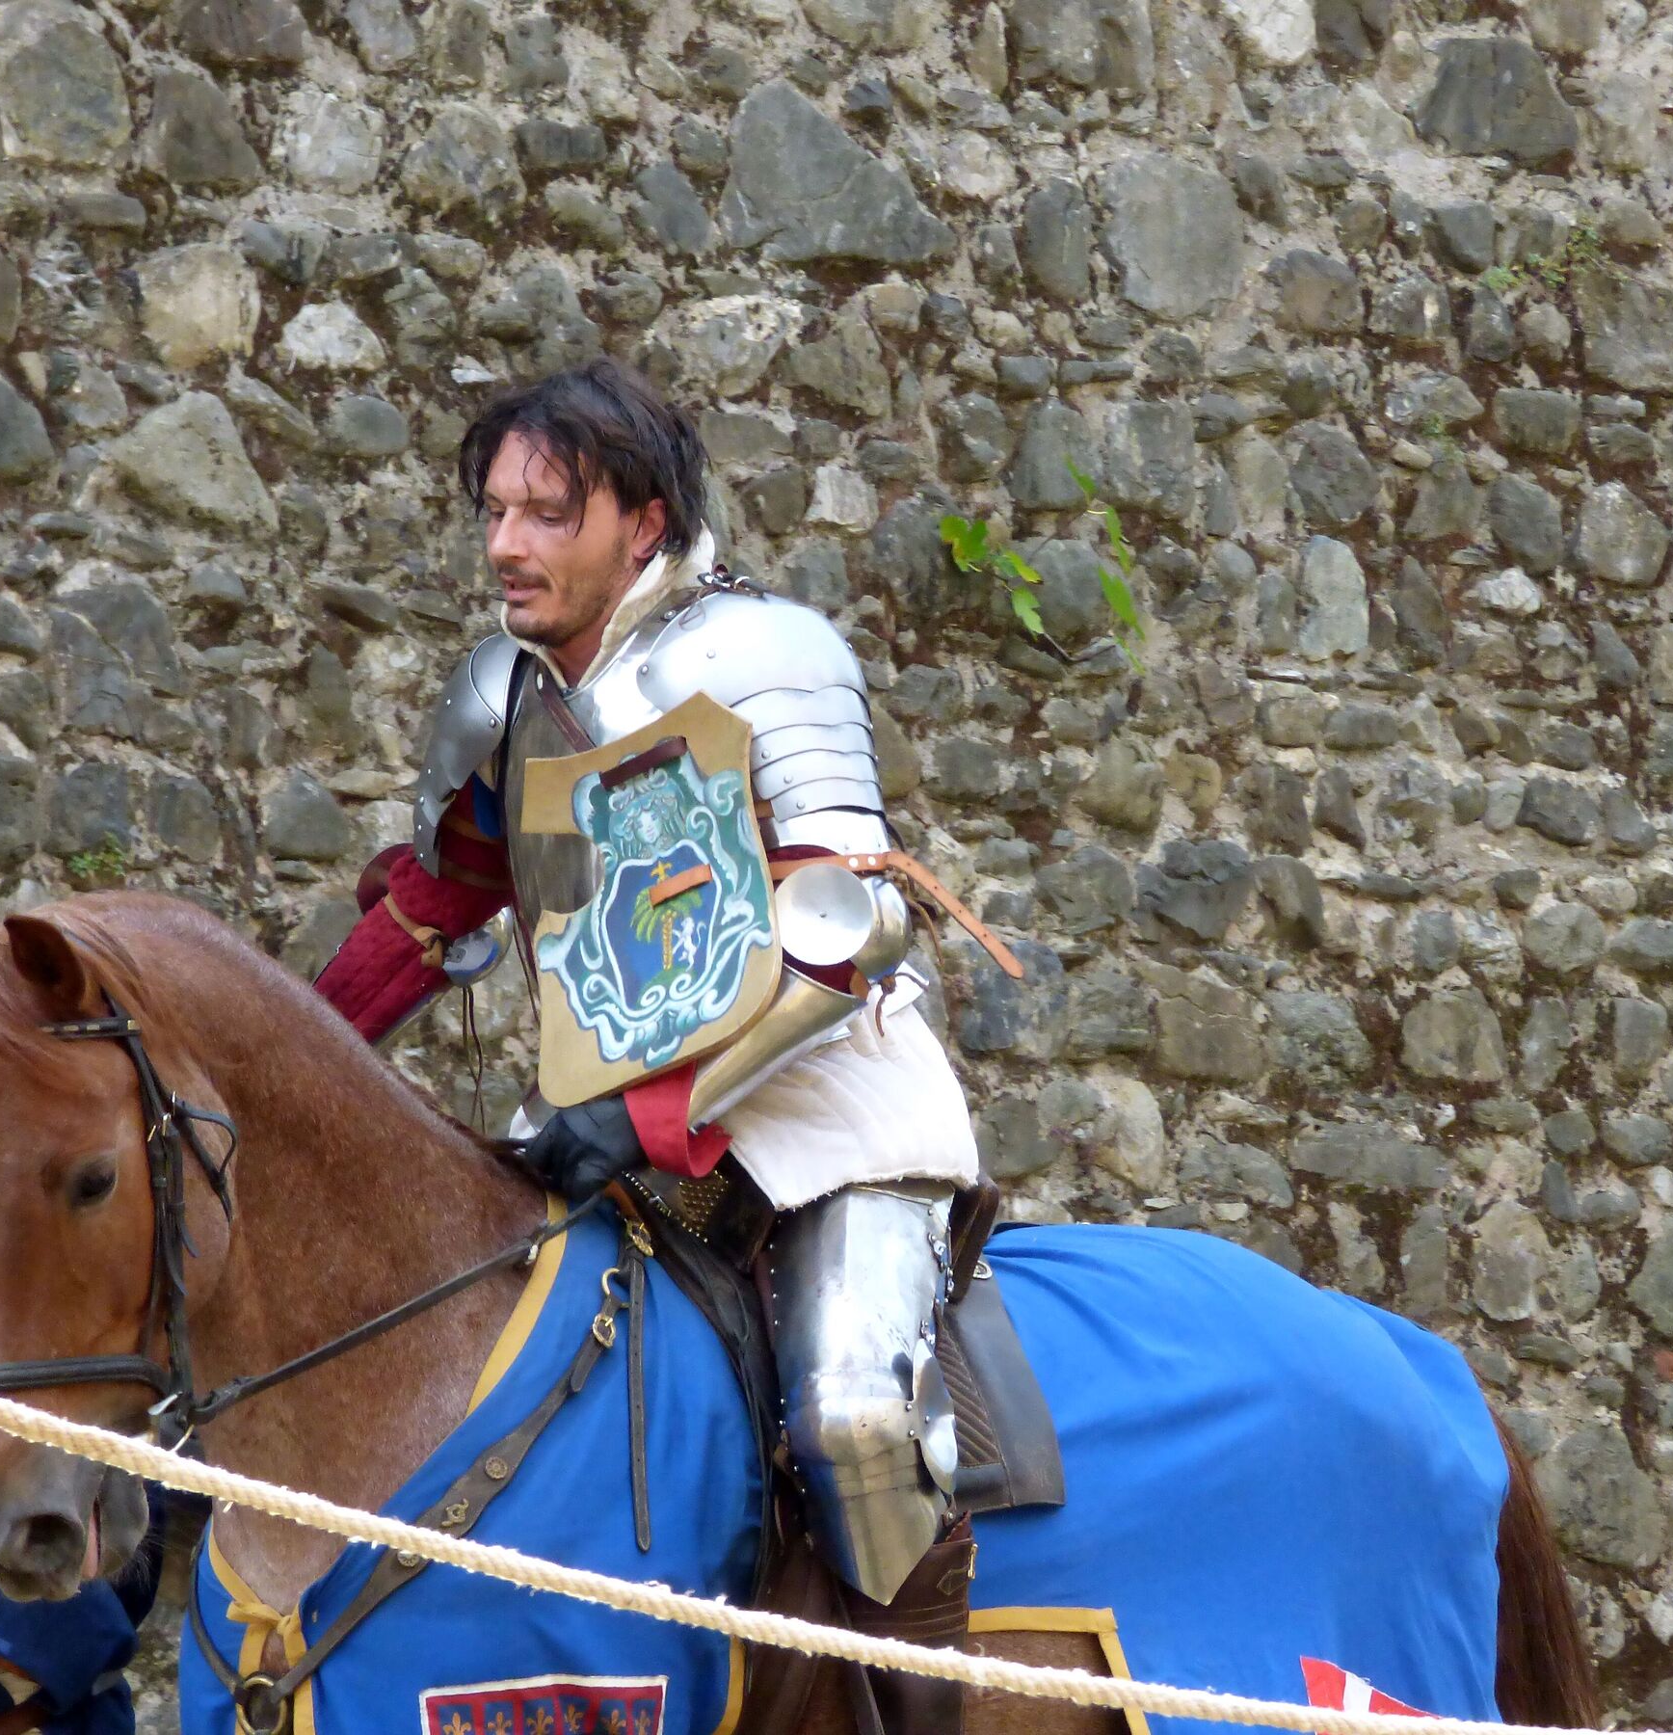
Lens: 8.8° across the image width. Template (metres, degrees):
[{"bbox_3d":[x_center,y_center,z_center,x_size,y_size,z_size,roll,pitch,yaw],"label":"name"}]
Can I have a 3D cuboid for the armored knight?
[{"bbox_3d":[-0.137,0.250,9.500,0.770,1.400,0.720,0,0,44],"label":"armored knight"}]

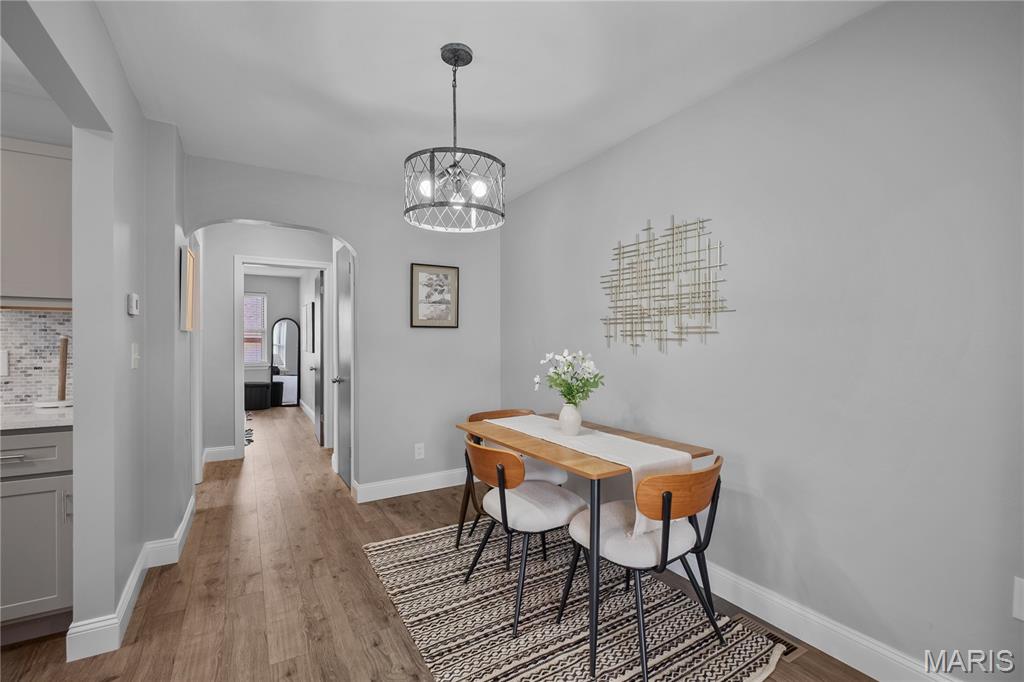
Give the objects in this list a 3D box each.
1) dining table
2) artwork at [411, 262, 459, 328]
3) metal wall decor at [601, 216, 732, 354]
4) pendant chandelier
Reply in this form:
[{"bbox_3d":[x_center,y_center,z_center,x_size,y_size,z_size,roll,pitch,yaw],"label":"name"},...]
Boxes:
[{"bbox_3d":[0.285,0.862,2.218,0.730,0.743,1.190,0,0,-32],"label":"dining table"},{"bbox_3d":[-0.633,-0.368,3.557,0.422,0.522,0.025,0,0,-32],"label":"artwork"},{"bbox_3d":[0.805,-0.292,2.340,0.045,0.740,0.870,0,0,-32],"label":"metal wall decor"},{"bbox_3d":[-0.233,-0.846,1.766,0.410,0.705,0.410,0,0,0],"label":"pendant chandelier"}]

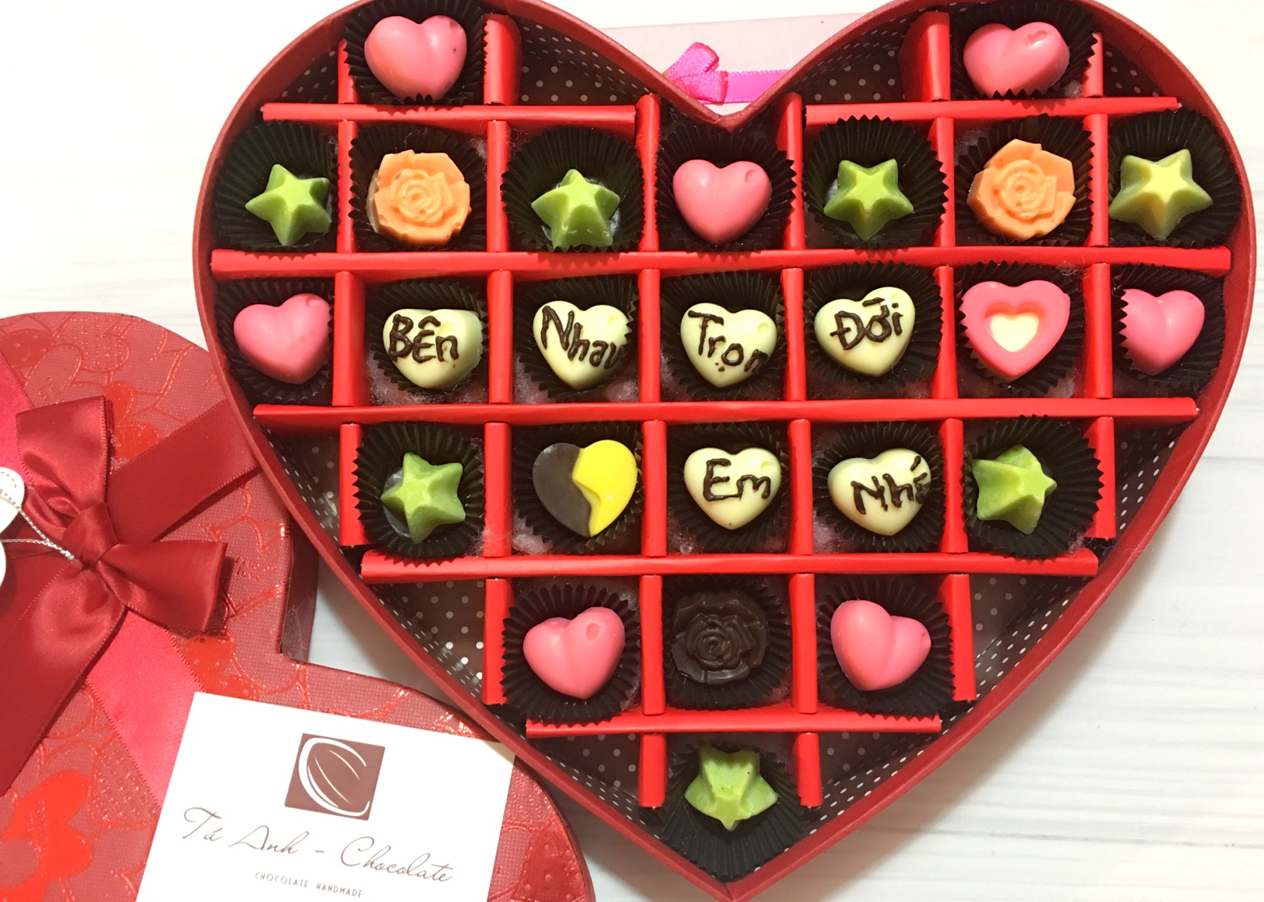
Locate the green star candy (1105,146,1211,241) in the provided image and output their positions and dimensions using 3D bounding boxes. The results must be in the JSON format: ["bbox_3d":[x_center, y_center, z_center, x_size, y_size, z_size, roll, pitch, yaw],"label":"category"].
[{"bbox_3d":[0.143,-0.070,0.285,0.028,0.013,0.026,0,92,16],"label":"green star candy"}]

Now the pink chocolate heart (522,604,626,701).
[{"bbox_3d":[-0.015,0.057,0.288,0.029,0.015,0.024,-17,86,-1],"label":"pink chocolate heart"}]

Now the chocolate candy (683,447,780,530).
[{"bbox_3d":[0.028,0.010,0.291,0.027,0.015,0.023,0,86,0],"label":"chocolate candy"}]

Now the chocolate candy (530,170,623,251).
[{"bbox_3d":[-0.015,-0.070,0.296,0.026,0.013,0.025,0,80,-7],"label":"chocolate candy"}]

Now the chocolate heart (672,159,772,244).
[{"bbox_3d":[0.025,-0.071,0.297,0.028,0.015,0.024,4,86,0],"label":"chocolate heart"}]

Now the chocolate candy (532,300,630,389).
[{"bbox_3d":[-0.014,-0.030,0.292,0.027,0.014,0.025,4,86,0],"label":"chocolate candy"}]

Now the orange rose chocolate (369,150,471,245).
[{"bbox_3d":[-0.060,-0.071,0.297,0.028,0.014,0.027,0,86,0],"label":"orange rose chocolate"}]

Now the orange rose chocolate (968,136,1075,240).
[{"bbox_3d":[0.104,-0.070,0.283,0.028,0.013,0.028,0,99,21],"label":"orange rose chocolate"}]

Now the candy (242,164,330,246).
[{"bbox_3d":[-0.097,-0.070,0.297,0.025,0.015,0.024,6,94,-9],"label":"candy"}]

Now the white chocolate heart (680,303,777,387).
[{"bbox_3d":[0.027,-0.030,0.292,0.027,0.014,0.024,8,86,1],"label":"white chocolate heart"}]

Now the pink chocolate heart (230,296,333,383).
[{"bbox_3d":[-0.098,-0.032,0.290,0.027,0.014,0.025,-15,86,-1],"label":"pink chocolate heart"}]

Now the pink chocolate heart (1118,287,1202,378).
[{"bbox_3d":[0.147,-0.034,0.295,0.028,0.015,0.025,3,86,0],"label":"pink chocolate heart"}]

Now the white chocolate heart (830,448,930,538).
[{"bbox_3d":[0.070,0.012,0.291,0.030,0.015,0.023,-13,86,-1],"label":"white chocolate heart"}]

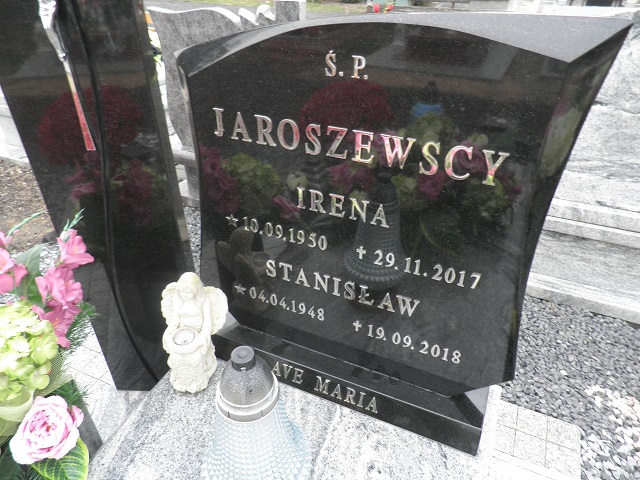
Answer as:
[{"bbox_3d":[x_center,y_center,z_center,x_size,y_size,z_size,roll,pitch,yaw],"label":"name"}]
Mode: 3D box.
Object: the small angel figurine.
[{"bbox_3d":[-0.256,0.189,0.880,0.136,0.276,0.127,0,34,0],"label":"small angel figurine"}]

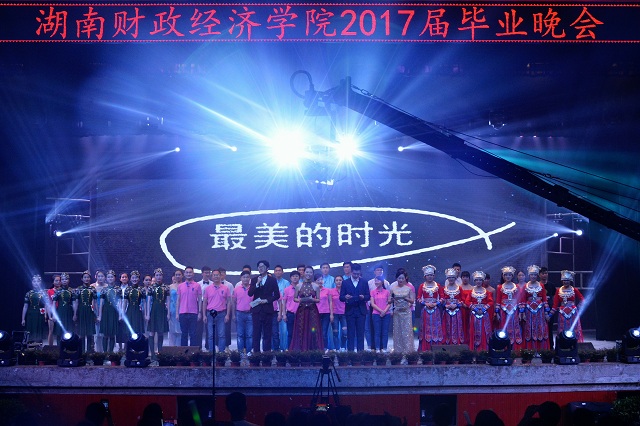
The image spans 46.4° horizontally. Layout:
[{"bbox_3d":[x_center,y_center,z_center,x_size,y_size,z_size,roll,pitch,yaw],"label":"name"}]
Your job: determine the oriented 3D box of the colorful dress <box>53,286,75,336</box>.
[{"bbox_3d":[-5.023,1.927,14.610,0.453,0.991,0.320,0,-3,-3],"label":"colorful dress"}]

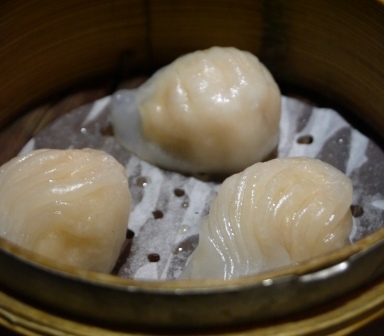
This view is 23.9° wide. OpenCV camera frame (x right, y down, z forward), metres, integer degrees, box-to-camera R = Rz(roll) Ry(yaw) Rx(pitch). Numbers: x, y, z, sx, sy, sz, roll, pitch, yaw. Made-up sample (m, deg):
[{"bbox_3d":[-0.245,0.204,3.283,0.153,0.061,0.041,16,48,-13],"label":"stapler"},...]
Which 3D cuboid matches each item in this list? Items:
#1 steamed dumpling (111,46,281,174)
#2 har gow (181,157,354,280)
[{"bbox_3d":[0.002,-0.020,0.288,0.054,0.033,0.038,3,42,3],"label":"steamed dumpling"},{"bbox_3d":[0.021,0.013,0.250,0.052,0.033,0.038,-17,44,-18],"label":"har gow"}]

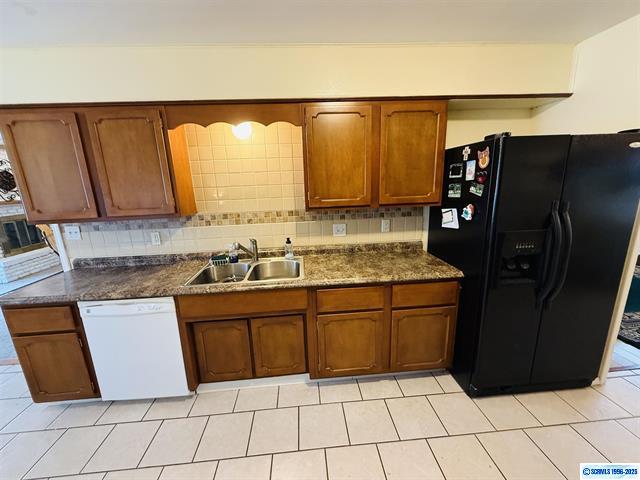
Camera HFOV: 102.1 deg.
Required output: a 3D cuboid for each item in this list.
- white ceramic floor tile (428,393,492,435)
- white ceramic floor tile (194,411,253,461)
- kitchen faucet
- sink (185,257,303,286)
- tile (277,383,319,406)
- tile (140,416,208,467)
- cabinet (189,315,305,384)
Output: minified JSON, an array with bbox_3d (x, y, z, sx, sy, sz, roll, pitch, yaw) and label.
[{"bbox_3d":[0.947,1.178,1.766,0.308,0.010,0.311,-3,12,-4],"label":"white ceramic floor tile"},{"bbox_3d":[-0.590,1.236,1.639,0.305,0.012,0.309,-3,13,-4],"label":"white ceramic floor tile"},{"bbox_3d":[-0.626,0.105,2.211,0.075,0.205,0.240,6,15,34],"label":"kitchen faucet"},{"bbox_3d":[-0.538,0.327,2.068,0.835,0.190,0.570,-3,12,-4],"label":"sink"},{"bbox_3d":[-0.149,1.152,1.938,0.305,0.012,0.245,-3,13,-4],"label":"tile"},{"bbox_3d":[-0.894,1.251,1.619,0.305,0.012,0.309,-3,13,-4],"label":"tile"},{"bbox_3d":[-0.526,0.746,2.169,0.800,0.515,0.550,-3,13,-4],"label":"cabinet"}]

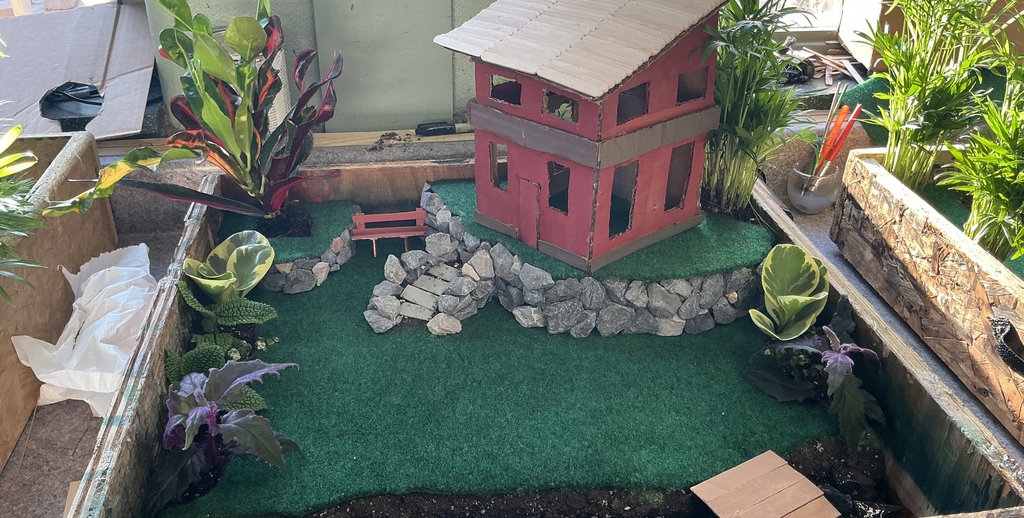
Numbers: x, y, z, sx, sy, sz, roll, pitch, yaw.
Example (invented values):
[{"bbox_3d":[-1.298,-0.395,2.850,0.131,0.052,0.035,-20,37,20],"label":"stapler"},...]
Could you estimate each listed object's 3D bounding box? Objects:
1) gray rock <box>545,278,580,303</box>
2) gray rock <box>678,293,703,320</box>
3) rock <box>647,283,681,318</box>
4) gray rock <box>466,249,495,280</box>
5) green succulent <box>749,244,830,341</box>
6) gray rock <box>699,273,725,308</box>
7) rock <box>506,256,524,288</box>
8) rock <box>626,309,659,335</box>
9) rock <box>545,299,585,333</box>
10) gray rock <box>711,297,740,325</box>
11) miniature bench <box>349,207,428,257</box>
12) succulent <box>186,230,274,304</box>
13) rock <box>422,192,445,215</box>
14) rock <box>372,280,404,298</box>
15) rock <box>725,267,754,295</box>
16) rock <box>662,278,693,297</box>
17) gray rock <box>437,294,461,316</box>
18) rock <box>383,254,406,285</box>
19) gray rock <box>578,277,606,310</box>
[{"bbox_3d":[0.065,0.041,1.070,0.045,0.033,0.040,-3,31,-8],"label":"gray rock"},{"bbox_3d":[0.256,0.068,1.186,0.034,0.034,0.032,2,30,0],"label":"gray rock"},{"bbox_3d":[0.226,0.062,1.225,0.052,0.047,0.042,2,32,0],"label":"rock"},{"bbox_3d":[-0.042,0.007,1.109,0.037,0.040,0.039,-3,31,-8],"label":"gray rock"},{"bbox_3d":[0.365,0.044,1.089,0.105,0.118,0.085,2,30,0],"label":"green succulent"},{"bbox_3d":[0.300,0.047,1.247,0.039,0.050,0.037,2,32,0],"label":"gray rock"},{"bbox_3d":[0.005,0.018,1.216,0.030,0.048,0.030,2,30,0],"label":"rock"},{"bbox_3d":[0.169,0.082,1.073,0.040,0.034,0.037,-3,31,-8],"label":"rock"},{"bbox_3d":[0.068,0.074,1.071,0.050,0.044,0.048,-3,31,-8],"label":"rock"},{"bbox_3d":[0.284,0.070,1.101,0.039,0.037,0.038,-3,31,-8],"label":"gray rock"},{"bbox_3d":[-0.205,-0.044,1.394,0.122,0.068,0.037,-3,32,-9],"label":"miniature bench"},{"bbox_3d":[-0.351,0.012,1.030,0.112,0.100,0.100,-3,31,-8],"label":"succulent"},{"bbox_3d":[-0.135,-0.096,1.427,0.038,0.038,0.032,2,32,0],"label":"rock"},{"bbox_3d":[-0.191,0.046,1.283,0.050,0.022,0.031,2,32,0],"label":"rock"},{"bbox_3d":[0.332,0.033,1.208,0.044,0.037,0.038,2,30,0],"label":"rock"},{"bbox_3d":[0.235,0.041,1.176,0.043,0.028,0.033,2,30,0],"label":"rock"},{"bbox_3d":[-0.082,0.059,1.074,0.030,0.029,0.030,-3,31,-8],"label":"gray rock"},{"bbox_3d":[-0.183,0.016,1.287,0.037,0.050,0.032,2,30,0],"label":"rock"},{"bbox_3d":[0.114,0.049,1.173,0.040,0.044,0.035,2,30,0],"label":"gray rock"}]

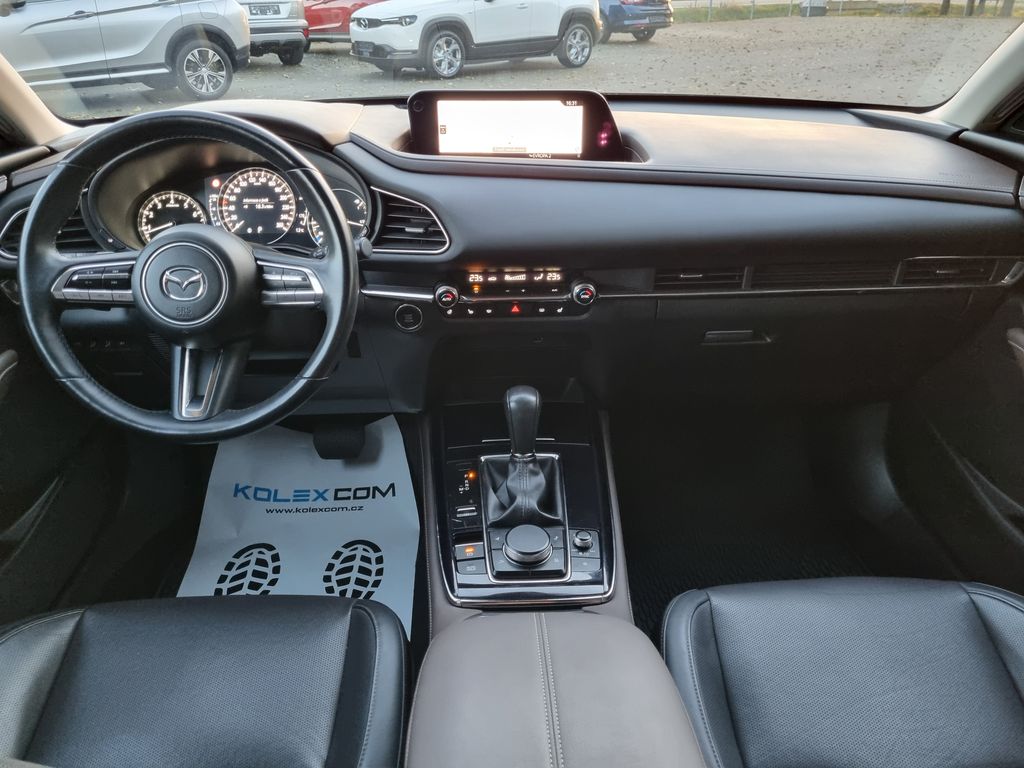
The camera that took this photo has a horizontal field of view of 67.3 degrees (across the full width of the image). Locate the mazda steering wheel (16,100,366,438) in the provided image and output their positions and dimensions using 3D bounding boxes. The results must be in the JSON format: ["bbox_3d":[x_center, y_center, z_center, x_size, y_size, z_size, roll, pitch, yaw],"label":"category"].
[{"bbox_3d":[-0.355,-0.120,0.871,0.370,0.370,0.100,-2,3,-3],"label":"mazda steering wheel"}]

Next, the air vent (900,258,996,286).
[{"bbox_3d":[0.622,-0.159,1.097,0.134,0.038,0.030,-1,22,0],"label":"air vent"}]

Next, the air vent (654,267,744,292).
[{"bbox_3d":[0.264,-0.147,1.082,0.124,0.036,0.030,-2,22,-2],"label":"air vent"}]

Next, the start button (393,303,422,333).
[{"bbox_3d":[-0.147,-0.094,1.091,0.038,0.038,0.018,4,23,8],"label":"start button"}]

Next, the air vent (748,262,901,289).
[{"bbox_3d":[0.441,-0.153,1.089,0.204,0.036,0.030,-2,22,-2],"label":"air vent"}]

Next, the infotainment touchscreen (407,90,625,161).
[{"bbox_3d":[0.006,-0.378,1.123,0.312,0.104,0.035,1,22,4],"label":"infotainment touchscreen"}]

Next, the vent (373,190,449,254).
[{"bbox_3d":[-0.137,-0.216,1.035,0.105,0.090,0.045,2,19,5],"label":"vent"}]

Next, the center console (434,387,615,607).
[{"bbox_3d":[0.012,0.088,0.907,0.195,0.125,0.320,-2,39,-2],"label":"center console"}]

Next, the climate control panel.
[{"bbox_3d":[0.005,-0.126,1.072,0.222,0.068,0.040,-2,15,-2],"label":"climate control panel"}]

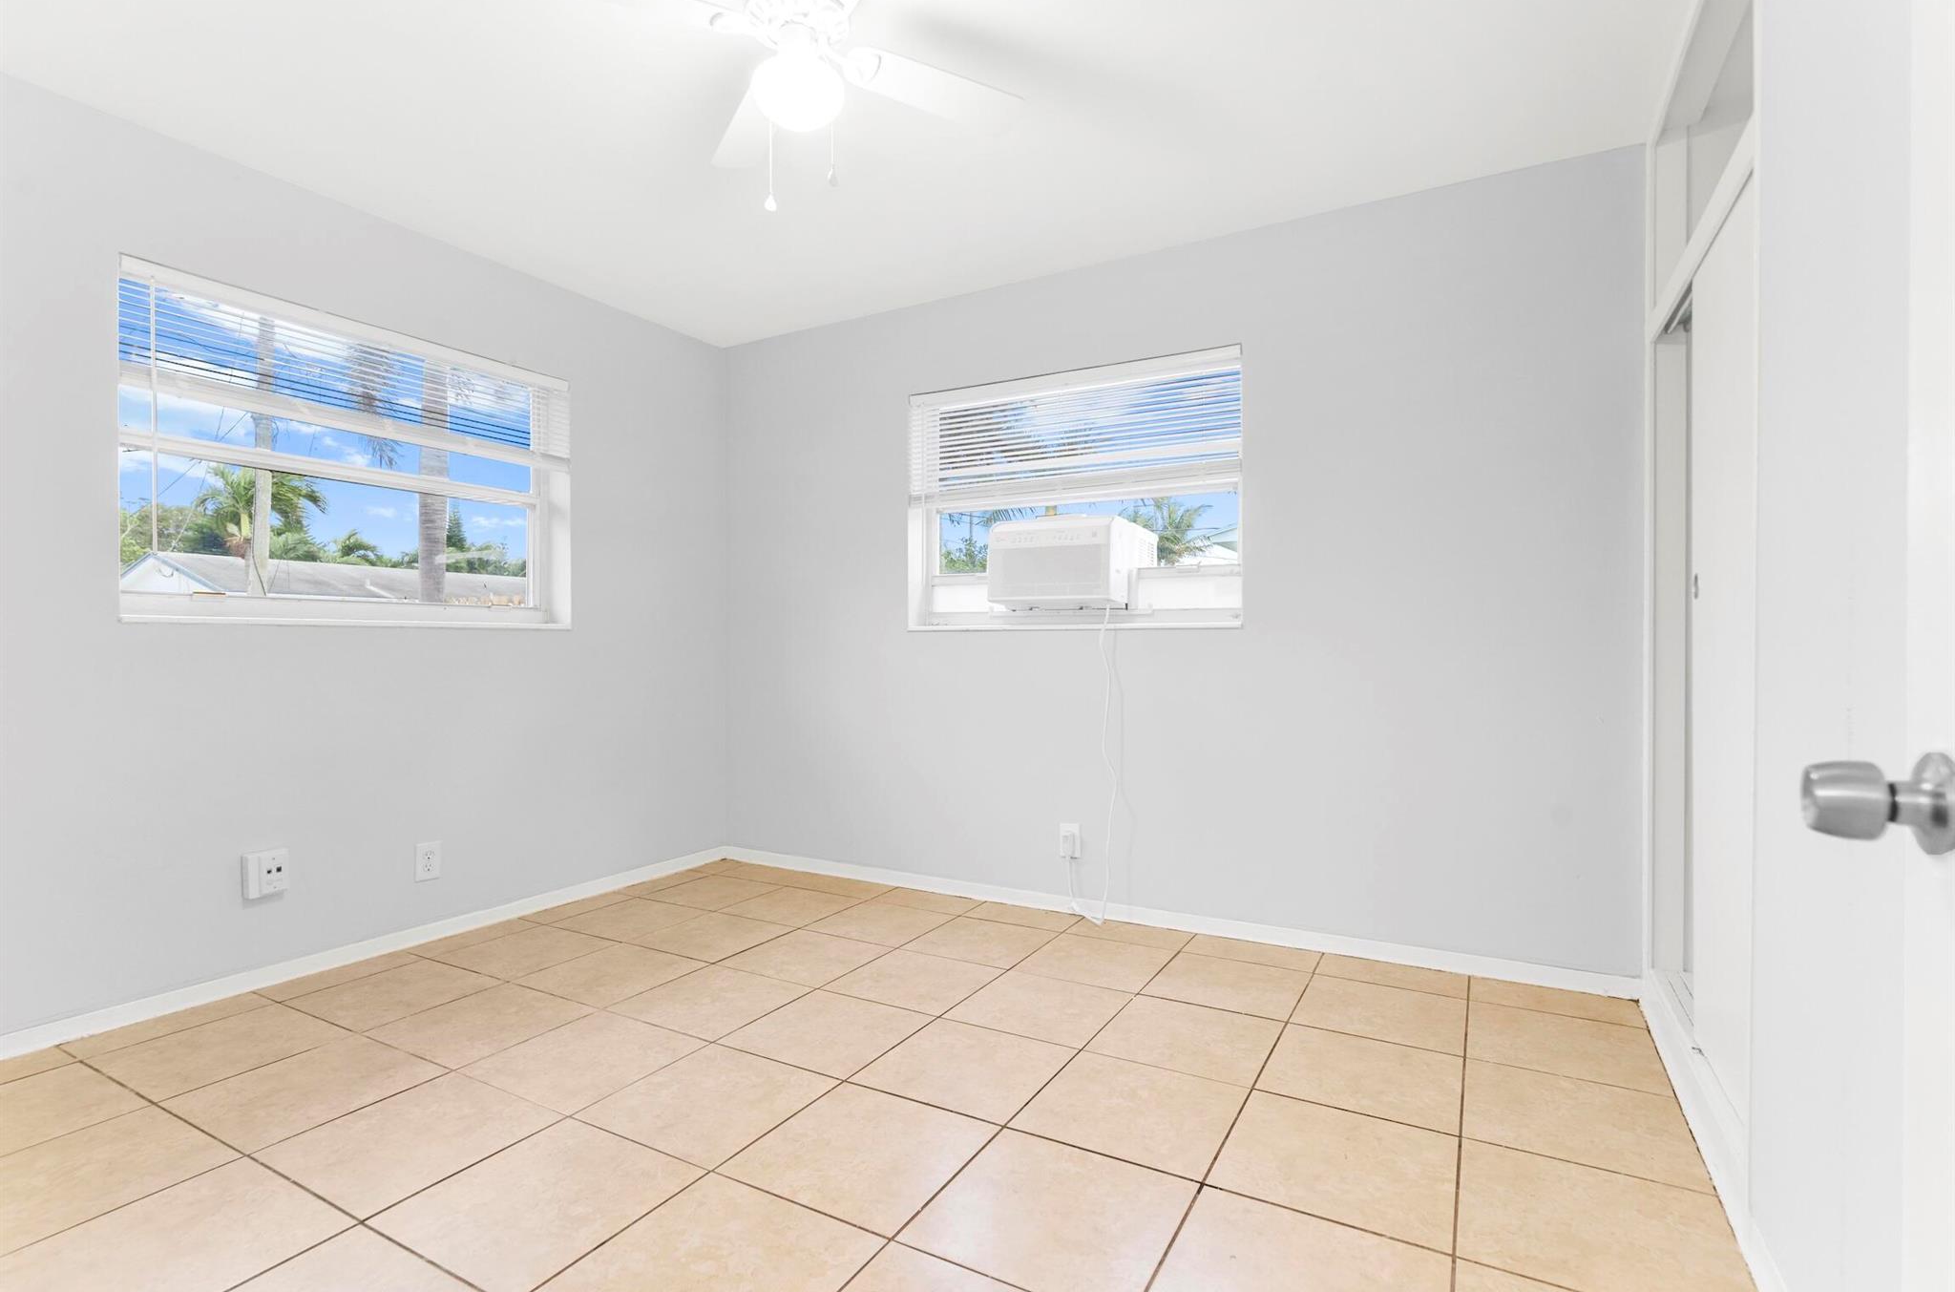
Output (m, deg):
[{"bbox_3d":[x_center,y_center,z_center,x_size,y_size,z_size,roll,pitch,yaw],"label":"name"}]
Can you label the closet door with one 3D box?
[{"bbox_3d":[1.507,0.025,1.738,0.035,1.808,0.626,0,0,30],"label":"closet door"}]

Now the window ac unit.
[{"bbox_3d":[0.388,-0.314,3.517,0.533,0.321,0.495,0,0,30],"label":"window ac unit"}]

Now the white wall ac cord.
[{"bbox_3d":[0.421,0.439,3.257,0.187,1.182,0.091,0,0,30],"label":"white wall ac cord"}]

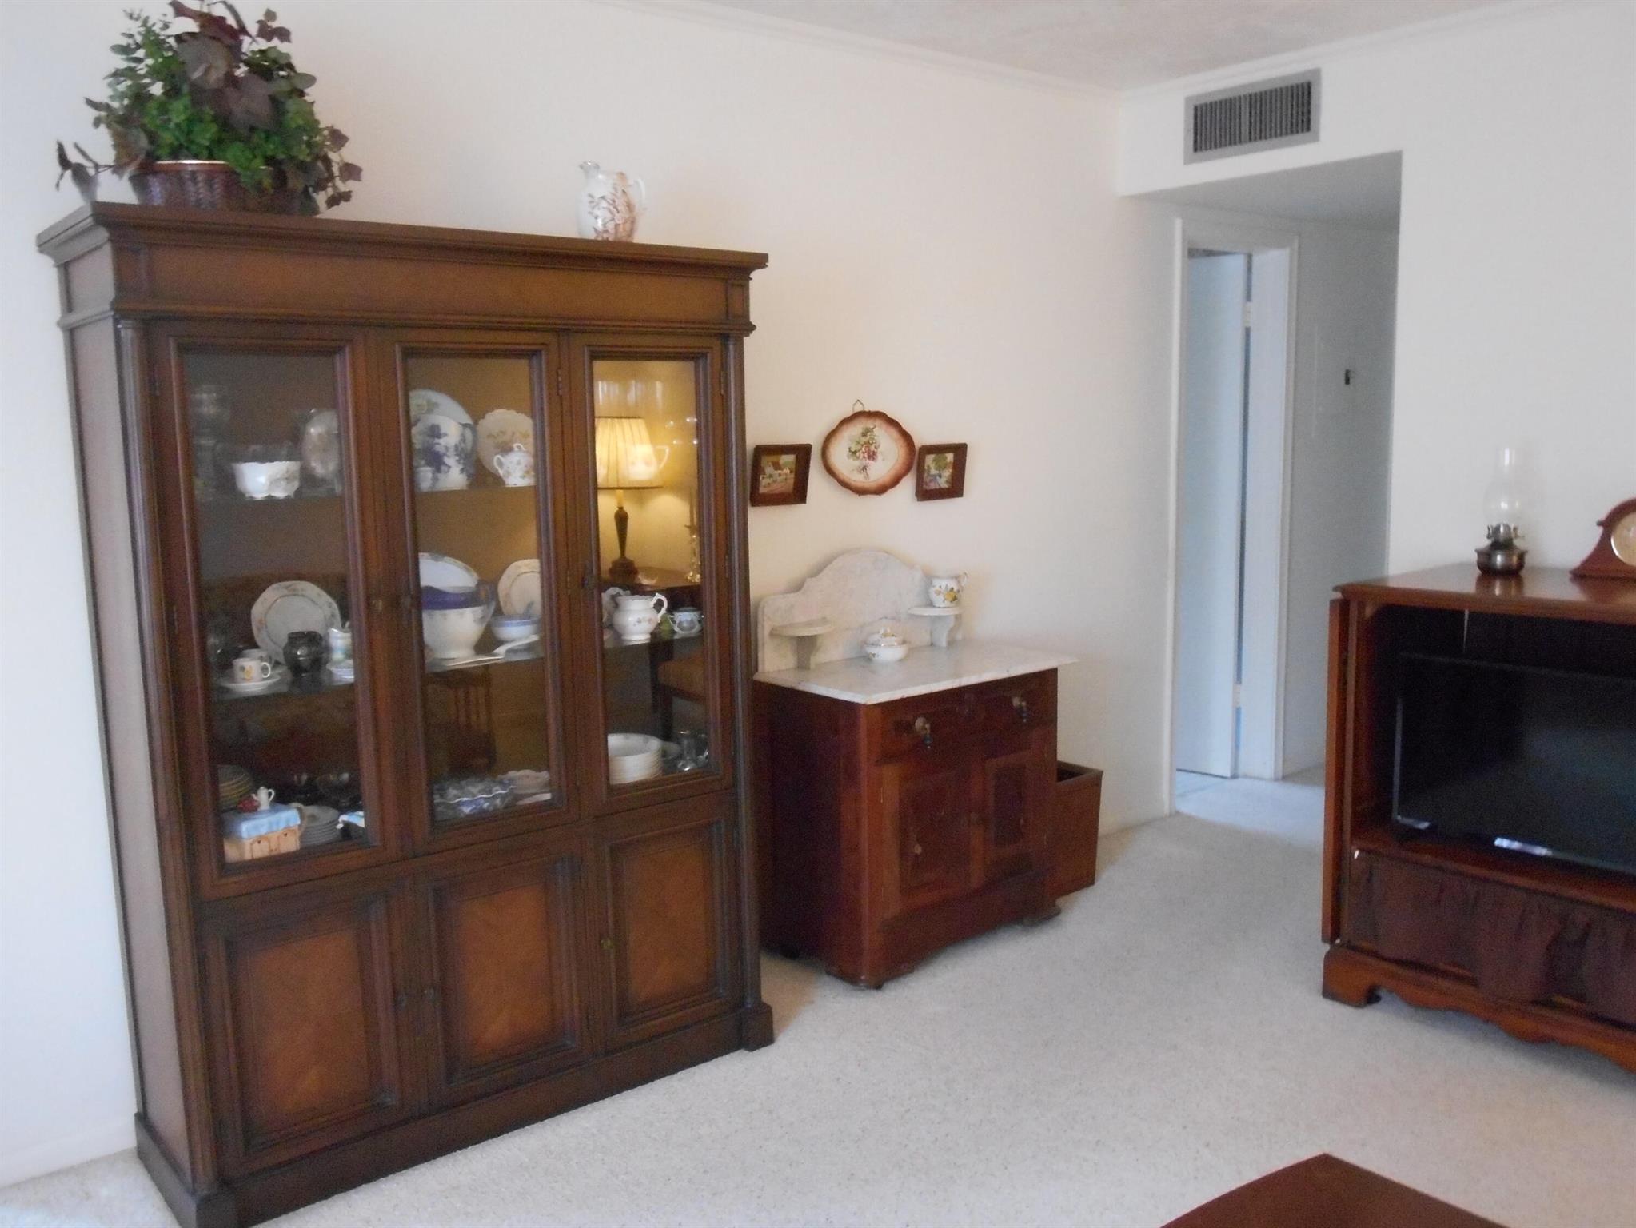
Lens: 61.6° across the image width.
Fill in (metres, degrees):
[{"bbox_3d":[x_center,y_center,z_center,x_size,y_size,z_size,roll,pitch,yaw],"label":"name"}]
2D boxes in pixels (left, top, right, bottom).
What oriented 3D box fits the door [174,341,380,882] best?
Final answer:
[{"bbox_3d":[-0.947,-0.010,2.432,0.310,0.936,0.030,-8,11,-38],"label":"door"}]

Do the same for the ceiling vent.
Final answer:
[{"bbox_3d":[1.260,-1.452,4.020,0.022,0.202,0.457,-8,11,-38],"label":"ceiling vent"}]

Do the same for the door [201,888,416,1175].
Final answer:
[{"bbox_3d":[-0.936,0.757,2.550,0.370,0.478,0.027,-8,11,-38],"label":"door"}]

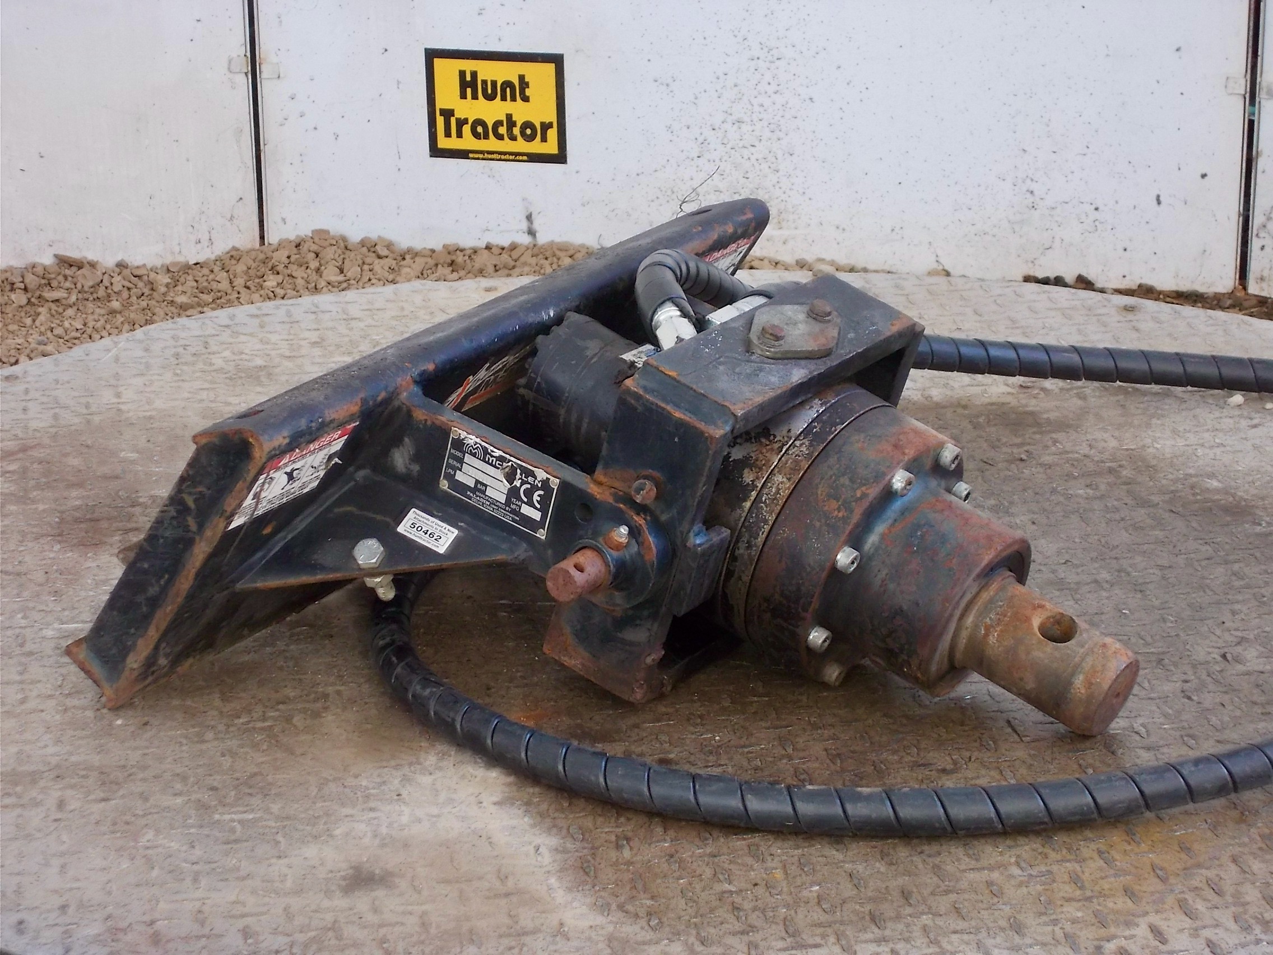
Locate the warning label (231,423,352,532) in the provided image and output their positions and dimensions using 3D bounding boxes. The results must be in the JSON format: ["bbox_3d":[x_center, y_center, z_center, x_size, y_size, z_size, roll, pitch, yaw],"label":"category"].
[{"bbox_3d":[-0.229,-0.001,2.426,0.001,0.068,0.099,44,35,13],"label":"warning label"}]

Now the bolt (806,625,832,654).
[{"bbox_3d":[0.122,0.108,2.438,0.010,0.015,0.015,31,31,22],"label":"bolt"}]

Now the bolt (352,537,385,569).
[{"bbox_3d":[-0.182,0.051,2.474,0.022,0.008,0.019,-8,62,2],"label":"bolt"}]

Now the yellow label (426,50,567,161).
[{"bbox_3d":[-0.130,-0.345,3.380,0.131,0.104,0.001,2,19,7],"label":"yellow label"}]

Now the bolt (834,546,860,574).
[{"bbox_3d":[0.139,0.054,2.406,0.010,0.015,0.015,31,31,22],"label":"bolt"}]

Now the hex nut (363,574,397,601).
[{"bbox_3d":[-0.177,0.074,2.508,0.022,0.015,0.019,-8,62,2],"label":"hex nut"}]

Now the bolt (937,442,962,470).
[{"bbox_3d":[0.212,-0.014,2.472,0.010,0.015,0.015,31,31,22],"label":"bolt"}]

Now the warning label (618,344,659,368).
[{"bbox_3d":[0.002,-0.085,2.547,0.018,0.001,0.042,31,31,22],"label":"warning label"}]

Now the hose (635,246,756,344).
[{"bbox_3d":[0.042,-0.136,2.622,0.055,0.087,0.191,5,20,15],"label":"hose"}]

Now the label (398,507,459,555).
[{"bbox_3d":[-0.142,0.036,2.487,0.038,0.001,0.019,28,69,19],"label":"label"}]

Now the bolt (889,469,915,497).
[{"bbox_3d":[0.177,0.004,2.420,0.010,0.015,0.015,31,31,22],"label":"bolt"}]

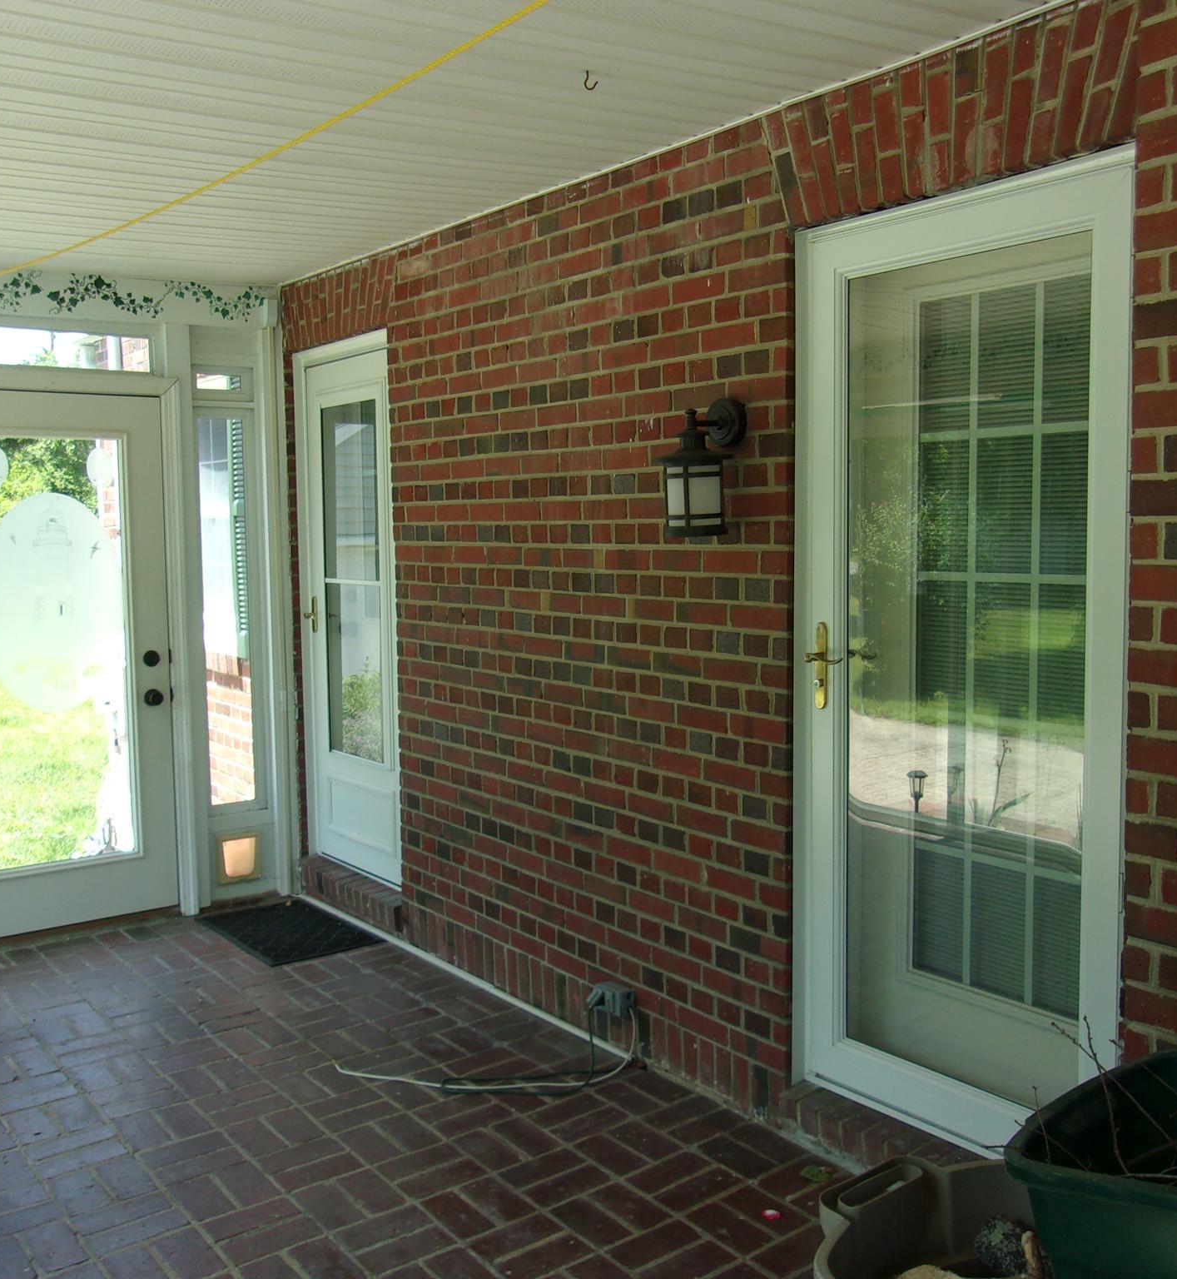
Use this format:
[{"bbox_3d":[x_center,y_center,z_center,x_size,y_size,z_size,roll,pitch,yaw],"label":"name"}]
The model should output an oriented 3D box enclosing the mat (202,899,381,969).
[{"bbox_3d":[-1.155,1.110,5.089,0.448,0.014,0.753,-4,6,-38],"label":"mat"}]

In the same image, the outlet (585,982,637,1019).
[{"bbox_3d":[0.067,1.043,3.884,0.076,0.071,0.144,-4,6,-38],"label":"outlet"}]

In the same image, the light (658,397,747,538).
[{"bbox_3d":[0.280,-0.434,3.352,0.211,0.345,0.189,-4,6,-38],"label":"light"}]

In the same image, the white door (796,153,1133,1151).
[{"bbox_3d":[0.818,0.087,2.983,0.073,2.110,0.886,-4,6,-38],"label":"white door"}]

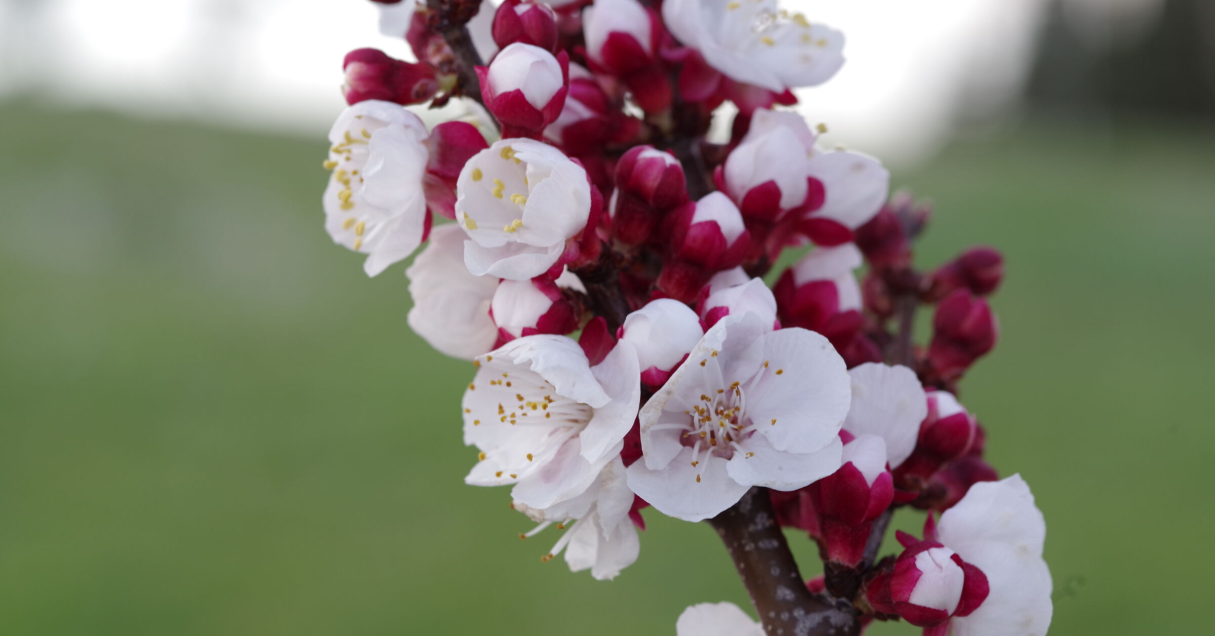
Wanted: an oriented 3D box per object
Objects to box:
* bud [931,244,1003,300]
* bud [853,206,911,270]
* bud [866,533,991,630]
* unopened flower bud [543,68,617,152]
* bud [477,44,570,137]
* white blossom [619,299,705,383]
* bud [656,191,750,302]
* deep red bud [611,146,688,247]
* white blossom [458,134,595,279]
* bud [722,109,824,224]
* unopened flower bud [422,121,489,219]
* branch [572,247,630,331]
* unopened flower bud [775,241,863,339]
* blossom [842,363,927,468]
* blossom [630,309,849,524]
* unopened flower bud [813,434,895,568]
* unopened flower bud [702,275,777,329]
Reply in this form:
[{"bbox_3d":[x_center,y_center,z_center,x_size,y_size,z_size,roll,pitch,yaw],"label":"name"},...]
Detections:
[{"bbox_3d":[0.048,-0.006,0.455,0.011,0.006,0.006,-28,7,9],"label":"bud"},{"bbox_3d":[0.037,-0.011,0.455,0.007,0.009,0.007,-21,0,0],"label":"bud"},{"bbox_3d":[0.040,0.033,0.423,0.011,0.011,0.015,0,-9,-43],"label":"bud"},{"bbox_3d":[-0.004,-0.027,0.437,0.011,0.011,0.011,21,11,-28],"label":"unopened flower bud"},{"bbox_3d":[-0.010,-0.027,0.405,0.010,0.012,0.010,3,35,0],"label":"bud"},{"bbox_3d":[0.007,0.003,0.403,0.010,0.011,0.010,0,43,0],"label":"white blossom"},{"bbox_3d":[0.011,-0.008,0.409,0.009,0.013,0.009,25,20,0],"label":"bud"},{"bbox_3d":[0.005,-0.015,0.425,0.009,0.013,0.009,7,21,0],"label":"deep red bud"},{"bbox_3d":[-0.010,-0.013,0.412,0.017,0.017,0.017,2,-8,39],"label":"white blossom"},{"bbox_3d":[0.020,-0.019,0.420,0.011,0.014,0.011,-5,15,0],"label":"bud"},{"bbox_3d":[-0.019,-0.018,0.419,0.009,0.012,0.009,-12,12,0],"label":"unopened flower bud"},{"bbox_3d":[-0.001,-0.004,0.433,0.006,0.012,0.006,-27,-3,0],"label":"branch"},{"bbox_3d":[0.027,-0.003,0.426,0.011,0.012,0.011,0,12,0],"label":"unopened flower bud"},{"bbox_3d":[0.032,0.012,0.415,0.018,0.018,0.011,3,32,38],"label":"blossom"},{"bbox_3d":[0.016,0.012,0.410,0.027,0.025,0.013,0,-9,-7],"label":"blossom"},{"bbox_3d":[0.030,0.022,0.413,0.010,0.016,0.010,8,12,0],"label":"unopened flower bud"},{"bbox_3d":[0.016,-0.001,0.415,0.009,0.011,0.009,7,18,0],"label":"unopened flower bud"}]

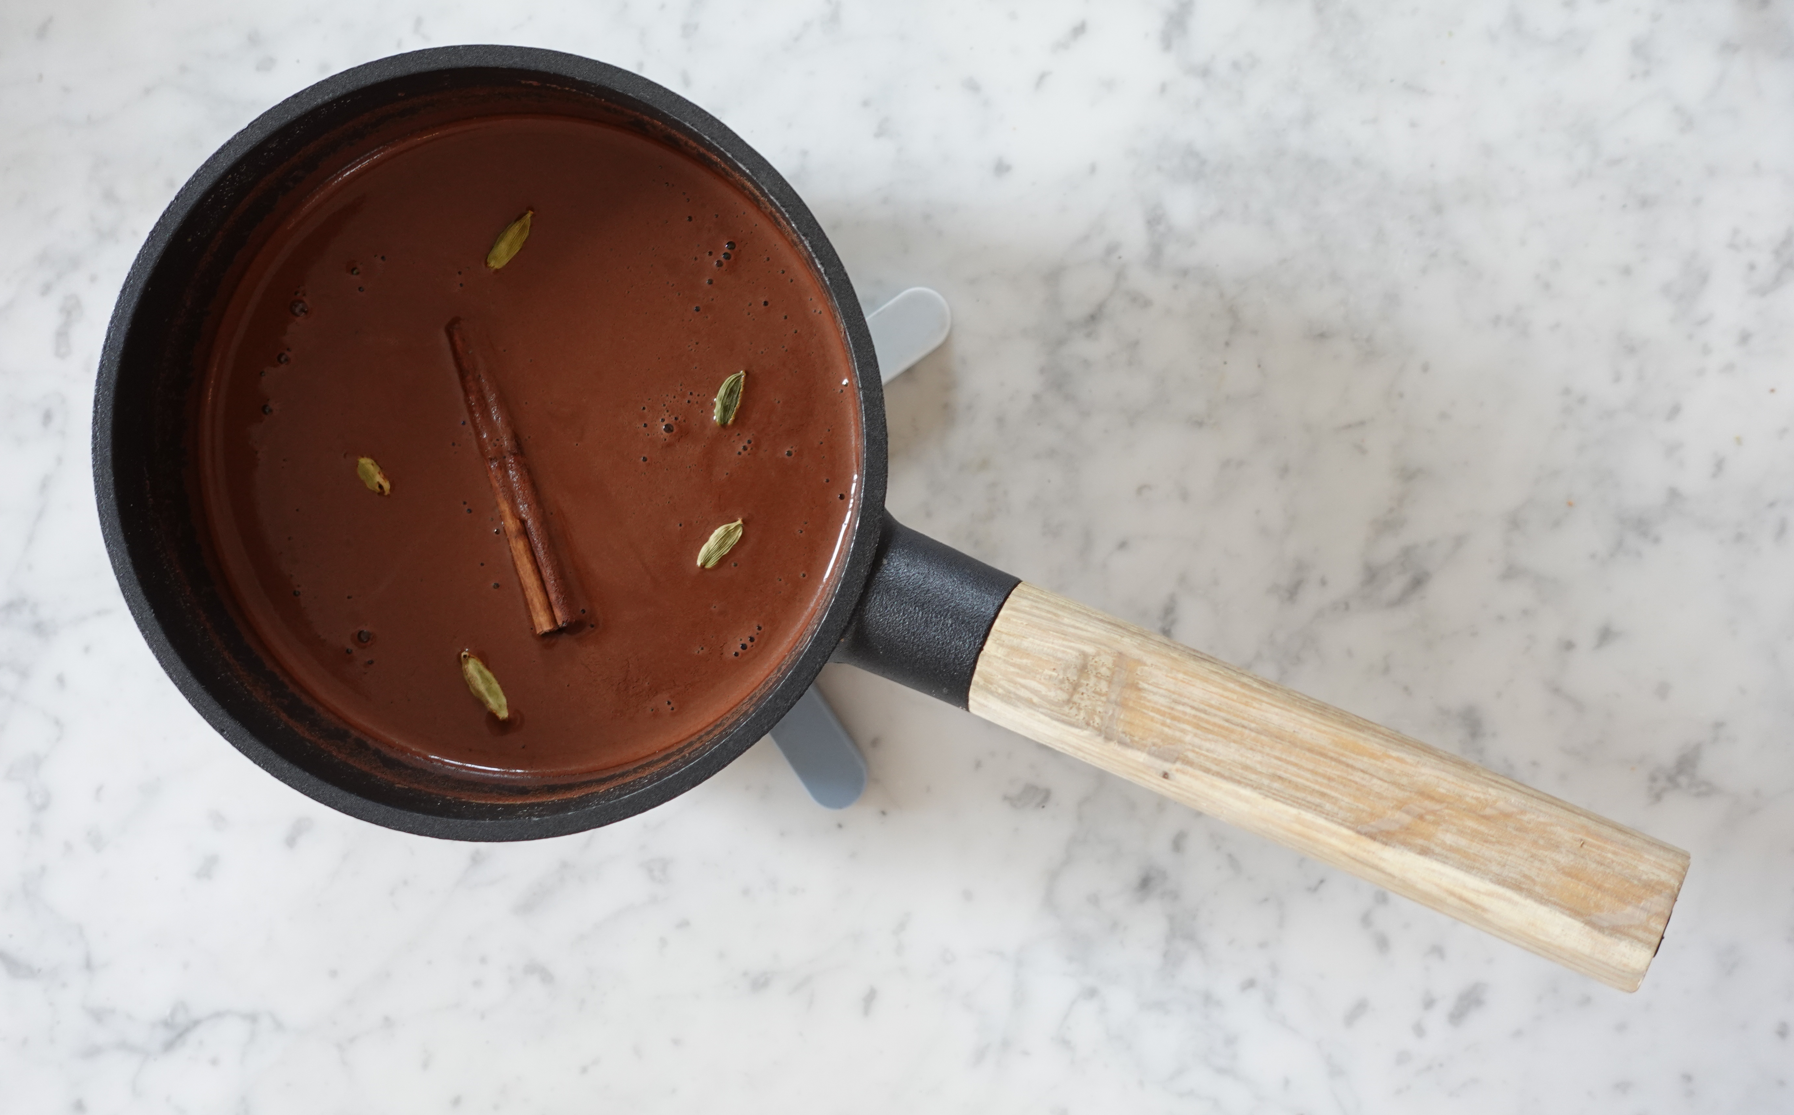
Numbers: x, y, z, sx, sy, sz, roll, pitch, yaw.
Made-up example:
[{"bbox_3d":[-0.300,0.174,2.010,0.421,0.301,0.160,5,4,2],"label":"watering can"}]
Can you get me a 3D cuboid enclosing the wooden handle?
[{"bbox_3d":[0.085,0.045,0.414,0.145,0.023,0.030,22,93,16],"label":"wooden handle"}]

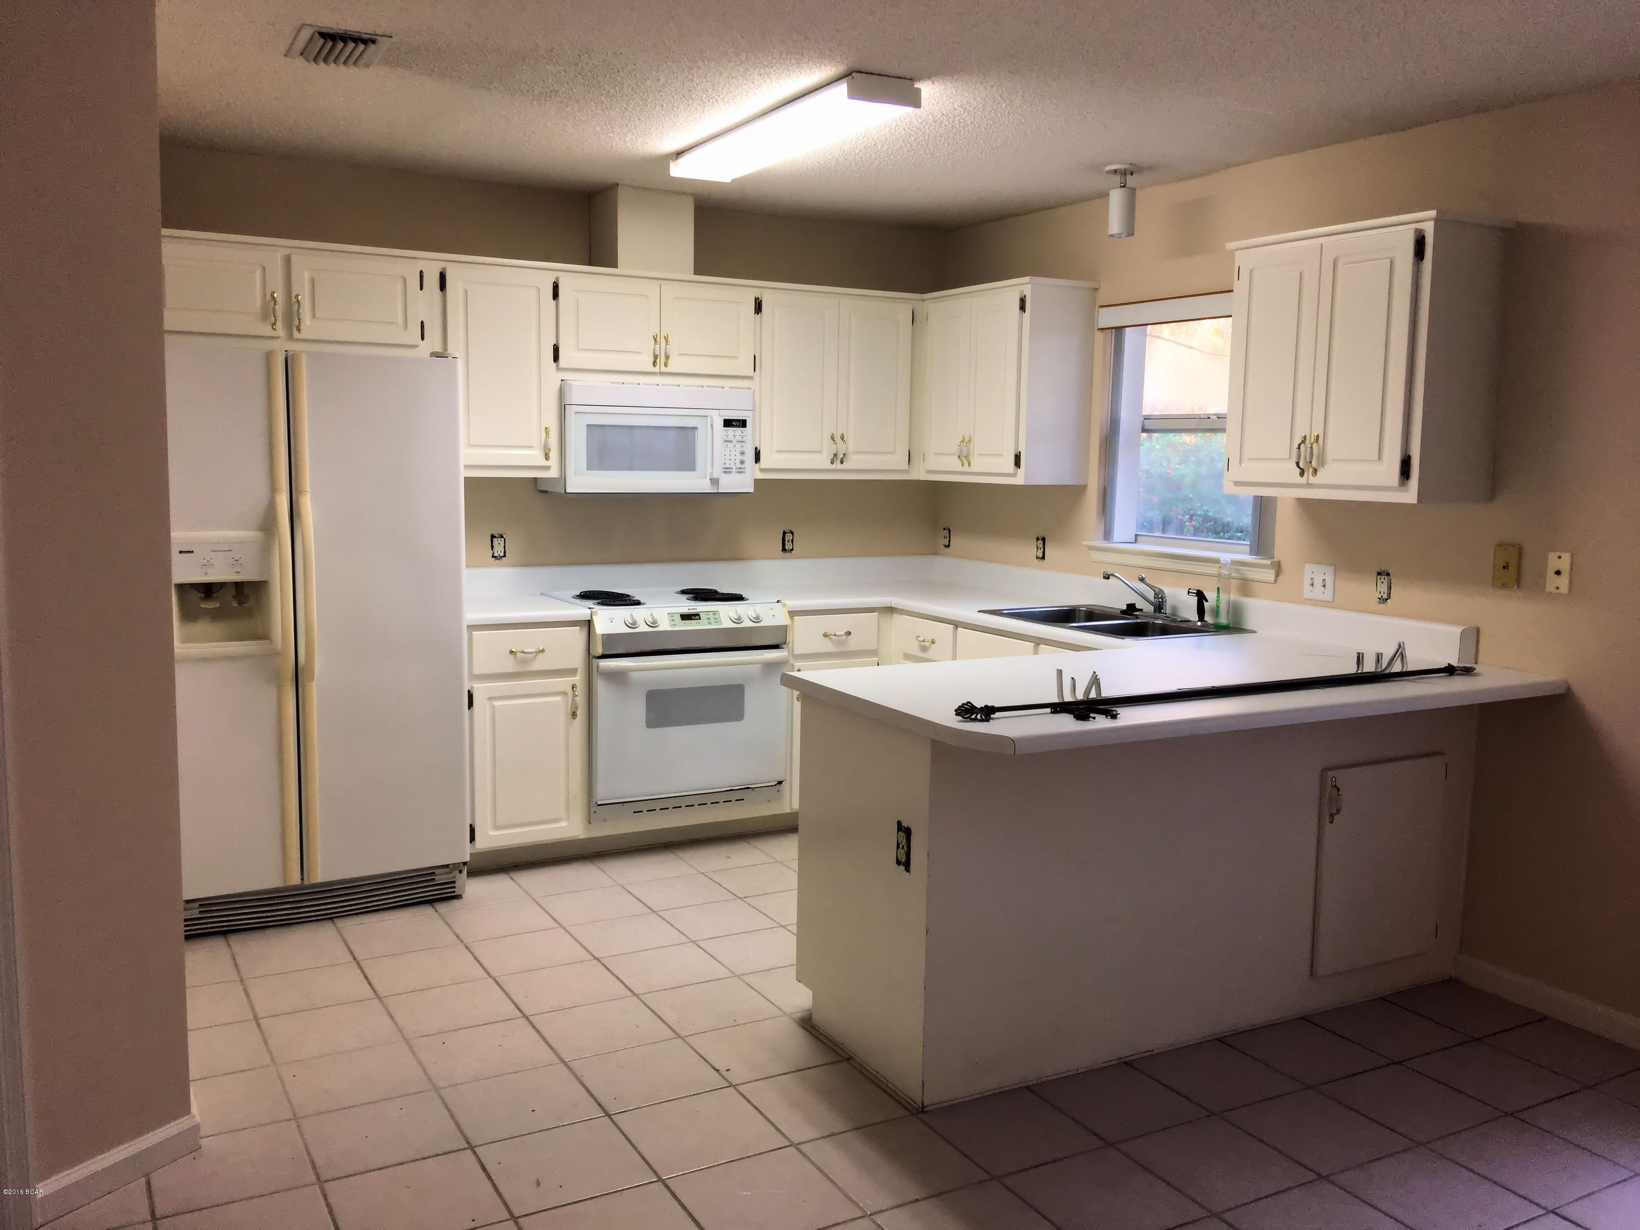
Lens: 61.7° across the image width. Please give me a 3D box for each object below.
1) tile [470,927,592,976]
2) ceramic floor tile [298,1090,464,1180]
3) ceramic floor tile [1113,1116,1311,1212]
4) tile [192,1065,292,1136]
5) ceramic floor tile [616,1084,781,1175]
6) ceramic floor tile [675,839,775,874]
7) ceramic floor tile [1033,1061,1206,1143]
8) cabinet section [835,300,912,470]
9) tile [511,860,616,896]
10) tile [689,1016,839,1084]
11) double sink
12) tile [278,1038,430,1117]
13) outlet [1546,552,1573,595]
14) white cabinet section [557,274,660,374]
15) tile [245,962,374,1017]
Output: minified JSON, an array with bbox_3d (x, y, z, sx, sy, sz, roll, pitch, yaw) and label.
[{"bbox_3d":[-0.858,0.999,4.061,0.302,0.010,0.302,-3,7,-29],"label":"tile"},{"bbox_3d":[-0.945,1.124,2.964,0.302,0.010,0.302,-3,7,-29],"label":"ceramic floor tile"},{"bbox_3d":[0.838,1.161,2.912,0.291,0.010,0.291,-3,8,-29],"label":"ceramic floor tile"},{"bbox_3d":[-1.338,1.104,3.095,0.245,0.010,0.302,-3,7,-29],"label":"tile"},{"bbox_3d":[-0.260,1.128,2.996,0.302,0.010,0.302,-3,7,-29],"label":"ceramic floor tile"},{"bbox_3d":[-0.357,0.893,5.042,0.295,0.010,0.295,-3,8,-29],"label":"ceramic floor tile"},{"bbox_3d":[0.689,1.128,3.177,0.295,0.010,0.295,-3,8,-29],"label":"ceramic floor tile"},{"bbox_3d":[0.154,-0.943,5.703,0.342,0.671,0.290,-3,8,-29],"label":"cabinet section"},{"bbox_3d":[-0.891,0.917,4.745,0.295,0.010,0.295,-3,8,-29],"label":"tile"},{"bbox_3d":[-0.142,1.086,3.413,0.291,0.010,0.291,-3,8,-29],"label":"tile"},{"bbox_3d":[1.009,0.111,4.777,0.559,0.180,0.838,-3,8,-29],"label":"double sink"},{"bbox_3d":[-1.096,1.094,3.243,0.300,0.010,0.300,-3,8,-29],"label":"tile"},{"bbox_3d":[1.971,-0.110,3.669,0.010,0.111,0.069,-3,8,-29],"label":"outlet"},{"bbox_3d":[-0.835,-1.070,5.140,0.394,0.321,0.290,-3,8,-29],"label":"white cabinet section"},{"bbox_3d":[-1.394,1.027,3.763,0.302,0.010,0.302,-3,7,-29],"label":"tile"}]

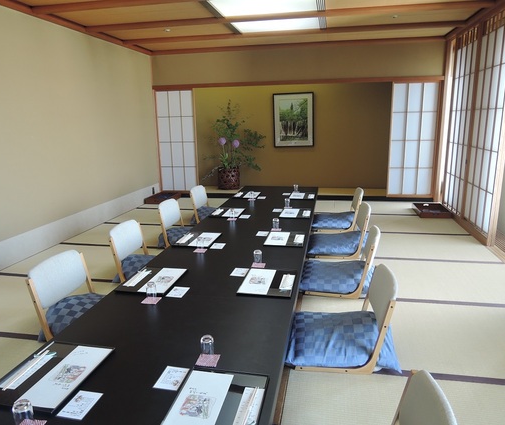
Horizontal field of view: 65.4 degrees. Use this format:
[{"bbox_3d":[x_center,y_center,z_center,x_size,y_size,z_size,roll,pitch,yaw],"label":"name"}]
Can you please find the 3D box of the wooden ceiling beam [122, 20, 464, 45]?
[{"bbox_3d":[0.366,-2.368,5.209,4.500,0.060,0.080,1,14,11],"label":"wooden ceiling beam"}]

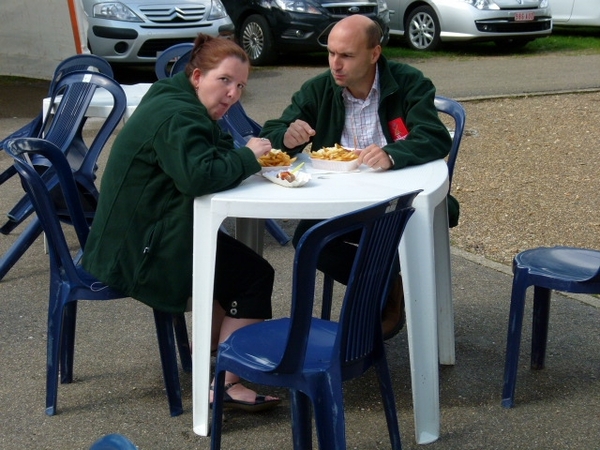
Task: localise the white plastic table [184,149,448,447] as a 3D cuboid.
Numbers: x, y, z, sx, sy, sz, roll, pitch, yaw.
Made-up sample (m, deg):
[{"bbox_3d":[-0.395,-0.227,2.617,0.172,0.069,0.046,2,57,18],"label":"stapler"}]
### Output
[{"bbox_3d":[0.091,0.202,3.874,0.770,0.720,0.770,1,13,10],"label":"white plastic table"}]

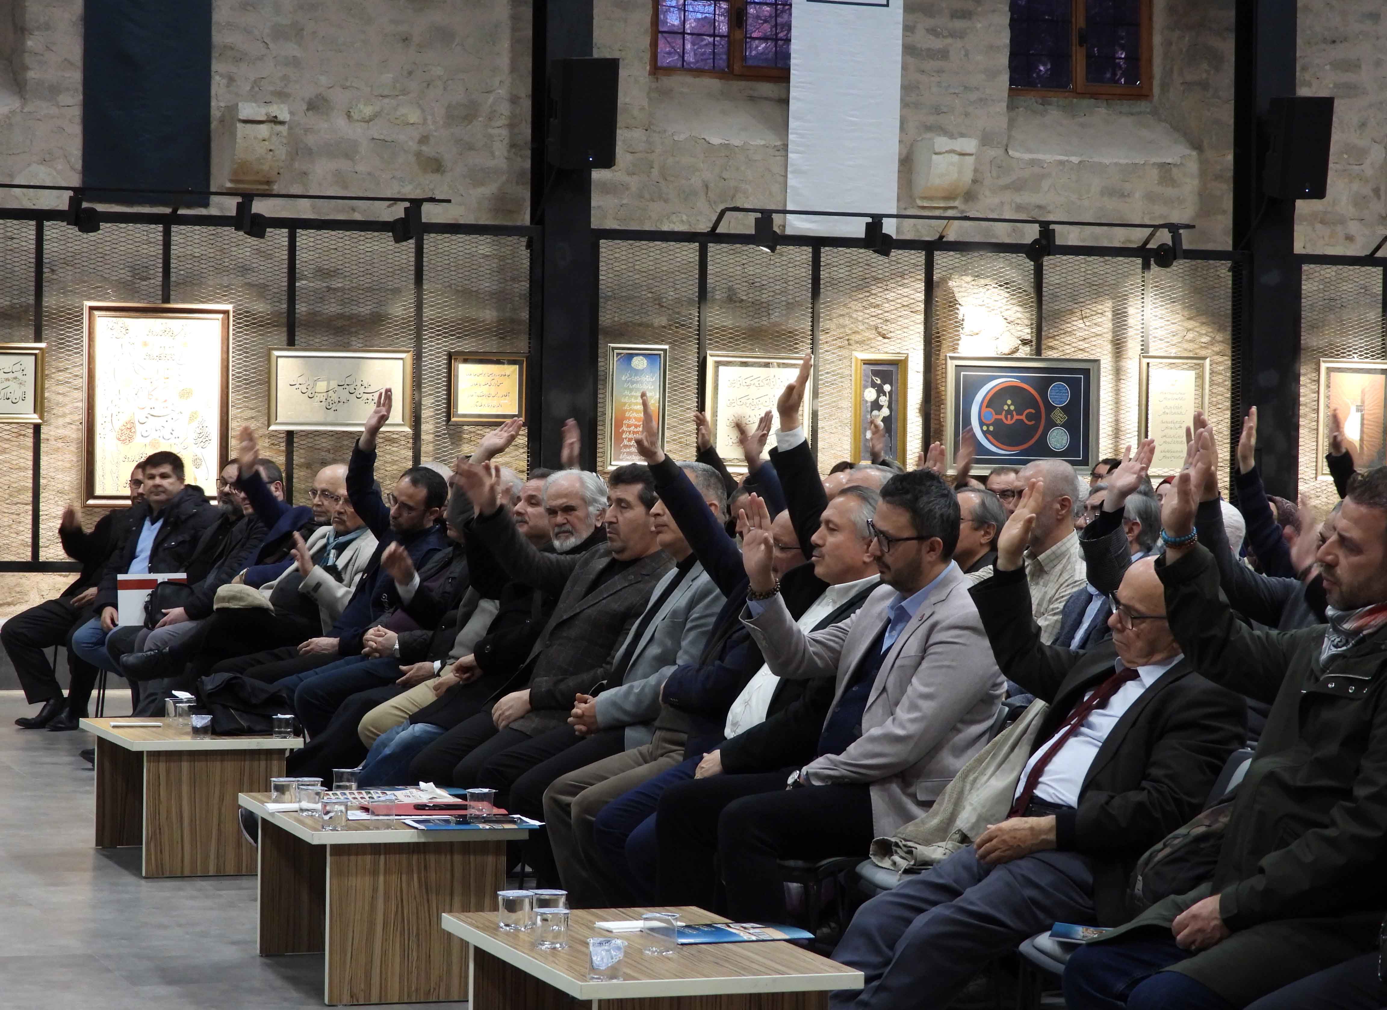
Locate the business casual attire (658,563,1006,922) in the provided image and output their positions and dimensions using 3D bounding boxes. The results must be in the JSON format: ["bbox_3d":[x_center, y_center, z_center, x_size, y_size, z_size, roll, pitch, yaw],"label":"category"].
[{"bbox_3d":[0.327,0.684,8.057,0.800,1.080,0.580,0,1,-21],"label":"business casual attire"}]

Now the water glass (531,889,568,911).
[{"bbox_3d":[-0.289,0.809,6.814,0.072,0.072,0.072,1,1,0],"label":"water glass"}]

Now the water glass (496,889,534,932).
[{"bbox_3d":[-0.357,0.808,6.787,0.072,0.072,0.072,1,1,0],"label":"water glass"}]

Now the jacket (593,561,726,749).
[{"bbox_3d":[-0.030,0.408,9.002,0.430,0.580,0.470,1,1,-21],"label":"jacket"}]

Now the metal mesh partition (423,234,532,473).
[{"bbox_3d":[-1.212,-0.592,18.984,0.633,1.827,0.040,0,1,-20],"label":"metal mesh partition"}]

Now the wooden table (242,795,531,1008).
[{"bbox_3d":[-0.821,1.009,8.850,0.549,0.432,0.921,0,1,-19],"label":"wooden table"}]

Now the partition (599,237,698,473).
[{"bbox_3d":[-0.278,-0.597,19.872,0.640,1.880,0.040,1,1,-19],"label":"partition"}]

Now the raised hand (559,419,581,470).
[{"bbox_3d":[-0.426,-0.208,11.800,0.075,0.175,0.090,0,0,-37],"label":"raised hand"}]

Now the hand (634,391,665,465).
[{"bbox_3d":[-0.118,-0.209,9.200,0.075,0.195,0.095,-13,5,-20],"label":"hand"}]

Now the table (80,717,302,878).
[{"bbox_3d":[-1.673,0.957,11.277,0.552,0.436,0.914,1,1,-21],"label":"table"}]

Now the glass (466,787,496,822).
[{"bbox_3d":[-0.539,0.765,8.652,0.072,0.073,0.072,1,1,0],"label":"glass"}]

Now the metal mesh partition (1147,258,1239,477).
[{"bbox_3d":[3.067,-0.567,20.999,0.640,1.880,0.040,1,1,-19],"label":"metal mesh partition"}]

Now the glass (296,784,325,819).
[{"bbox_3d":[-0.997,0.773,8.889,0.075,0.071,0.075,1,1,0],"label":"glass"}]

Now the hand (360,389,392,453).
[{"bbox_3d":[-1.106,-0.297,11.883,0.055,0.200,0.085,18,1,-44],"label":"hand"}]

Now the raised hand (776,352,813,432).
[{"bbox_3d":[0.242,-0.270,8.197,0.055,0.185,0.085,15,1,-21],"label":"raised hand"}]

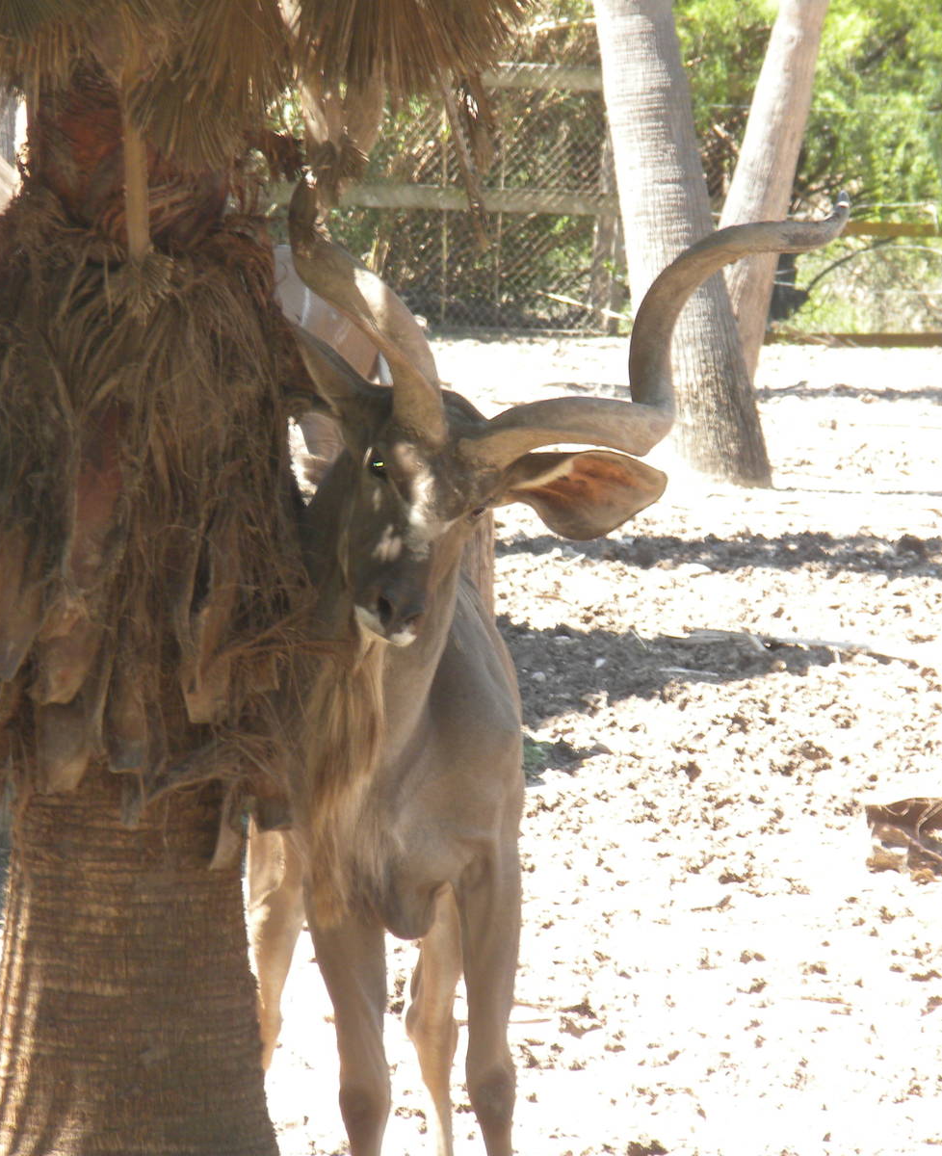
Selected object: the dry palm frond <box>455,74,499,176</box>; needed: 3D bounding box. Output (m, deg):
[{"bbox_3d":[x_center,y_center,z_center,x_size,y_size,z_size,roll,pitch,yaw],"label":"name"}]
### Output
[{"bbox_3d":[0.011,-0.732,17.100,0.070,0.180,0.060,0,3,0],"label":"dry palm frond"}]

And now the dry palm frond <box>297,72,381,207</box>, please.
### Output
[{"bbox_3d":[-0.213,-0.710,17.100,0.140,0.230,0.100,0,3,0],"label":"dry palm frond"}]

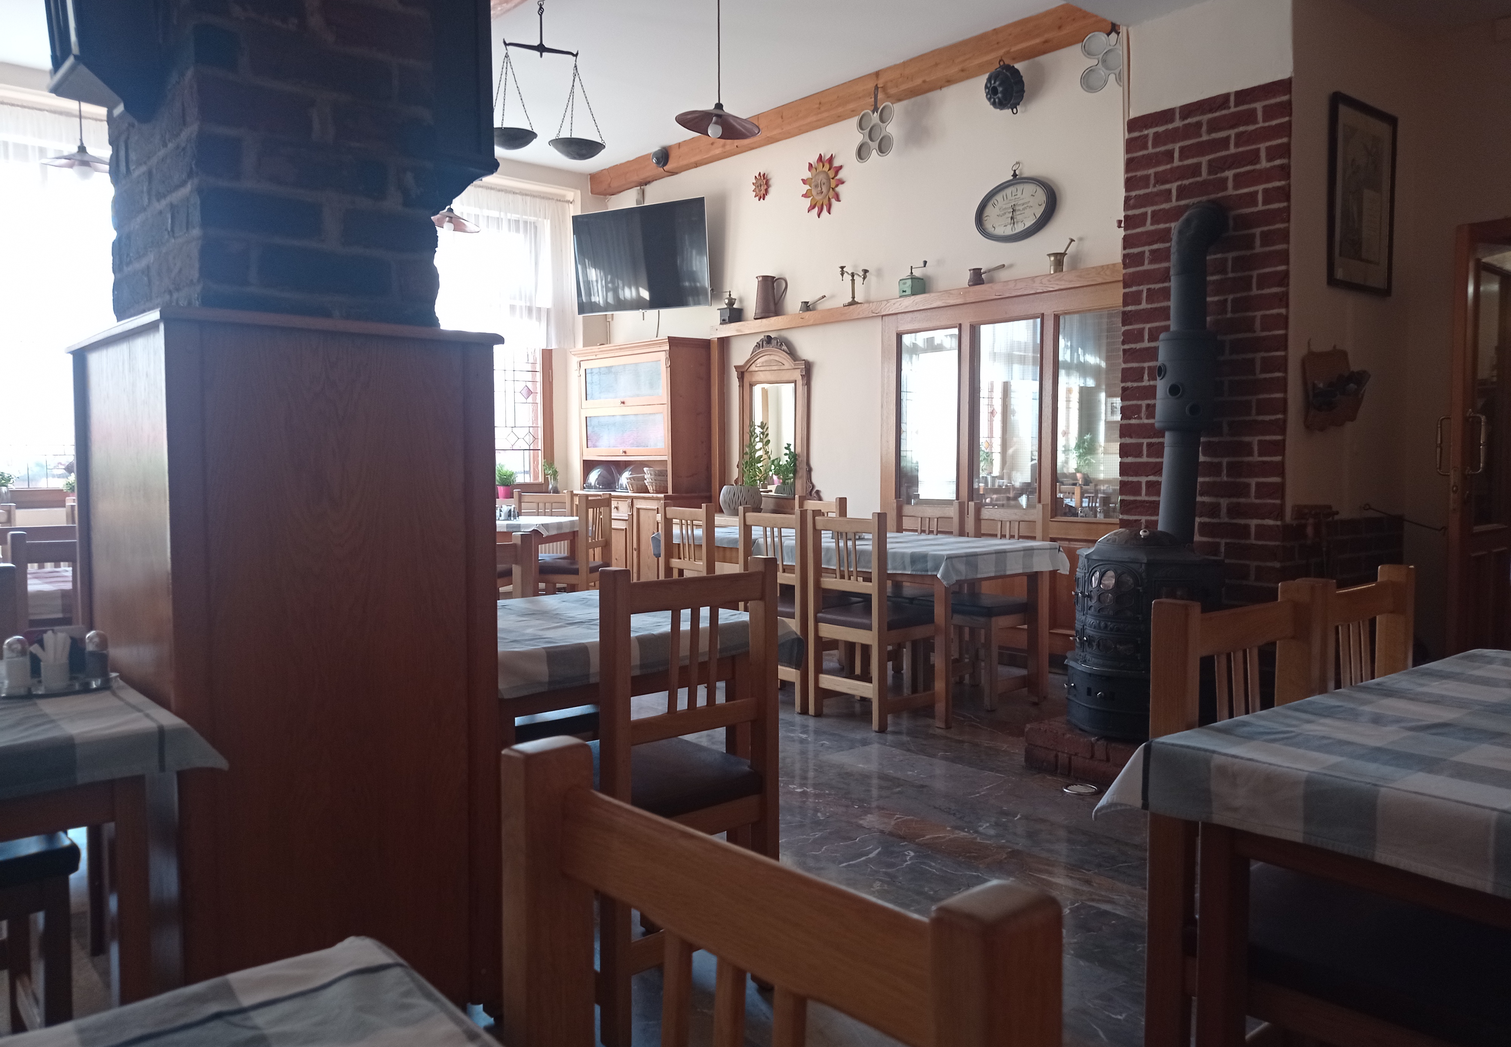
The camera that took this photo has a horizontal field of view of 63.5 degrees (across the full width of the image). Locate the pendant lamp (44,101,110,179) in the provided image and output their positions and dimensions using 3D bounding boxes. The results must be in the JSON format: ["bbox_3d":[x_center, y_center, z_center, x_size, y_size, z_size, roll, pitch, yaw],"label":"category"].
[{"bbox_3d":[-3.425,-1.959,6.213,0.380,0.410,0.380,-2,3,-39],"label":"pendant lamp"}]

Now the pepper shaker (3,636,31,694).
[{"bbox_3d":[-1.212,0.232,2.007,0.039,0.090,0.039,-2,4,-39],"label":"pepper shaker"}]

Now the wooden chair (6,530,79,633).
[{"bbox_3d":[-2.166,0.477,3.925,0.430,0.920,0.460,-3,4,-39],"label":"wooden chair"}]

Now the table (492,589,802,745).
[{"bbox_3d":[-0.510,0.603,3.064,0.850,0.740,0.870,-3,4,-41],"label":"table"}]

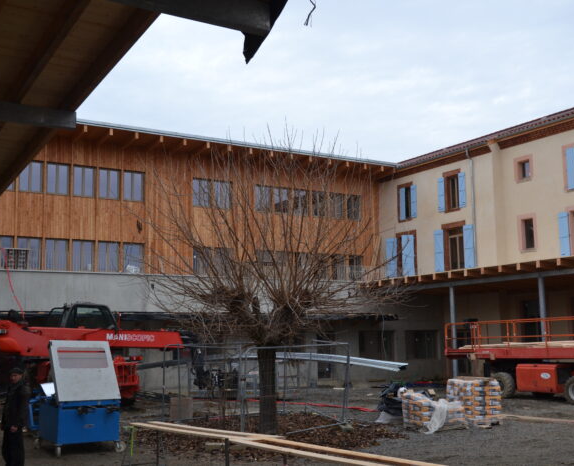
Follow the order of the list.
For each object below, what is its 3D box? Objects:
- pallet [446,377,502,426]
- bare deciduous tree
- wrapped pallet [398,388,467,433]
[{"bbox_3d":[4.590,4.149,18.626,1.030,1.120,0.850,-6,-9,33],"label":"pallet"},{"bbox_3d":[-0.337,1.252,17.866,6.100,6.750,5.800,-1,-8,0],"label":"bare deciduous tree"},{"bbox_3d":[3.454,4.209,18.081,1.100,0.900,0.950,4,-9,-33],"label":"wrapped pallet"}]

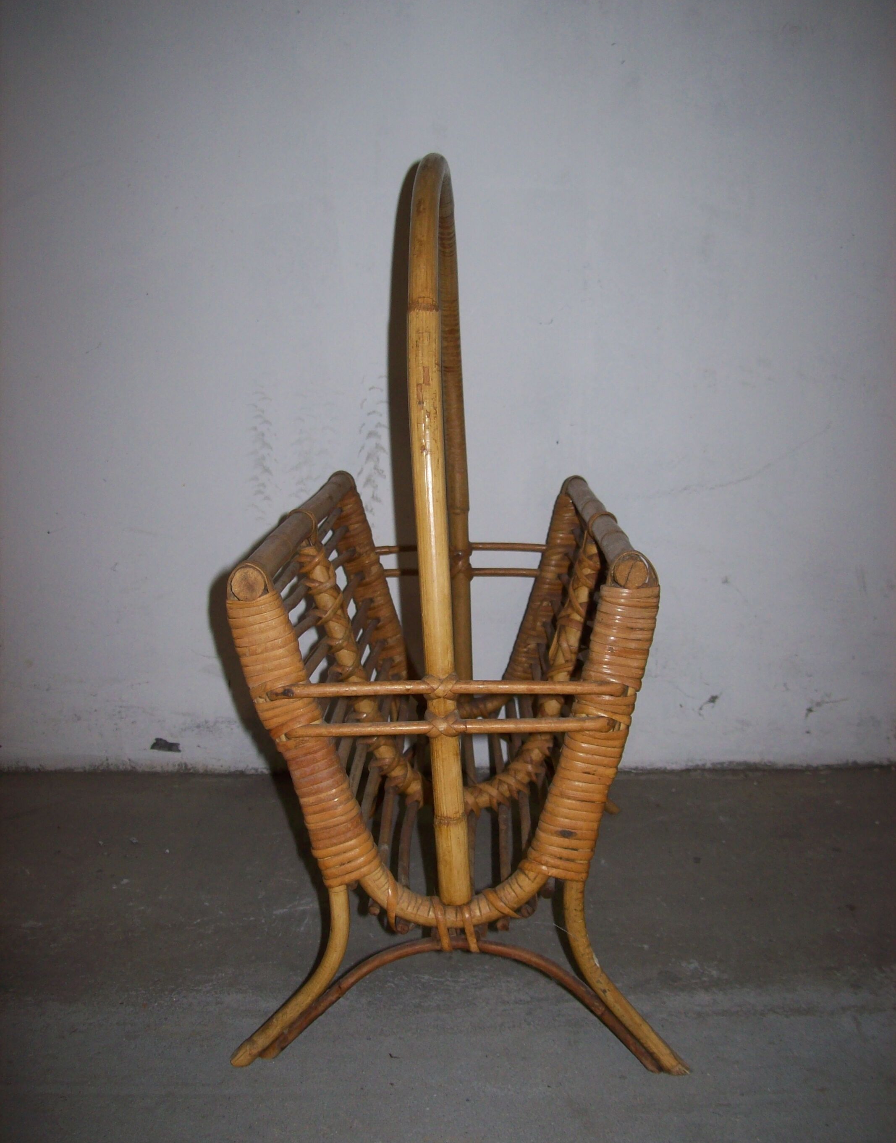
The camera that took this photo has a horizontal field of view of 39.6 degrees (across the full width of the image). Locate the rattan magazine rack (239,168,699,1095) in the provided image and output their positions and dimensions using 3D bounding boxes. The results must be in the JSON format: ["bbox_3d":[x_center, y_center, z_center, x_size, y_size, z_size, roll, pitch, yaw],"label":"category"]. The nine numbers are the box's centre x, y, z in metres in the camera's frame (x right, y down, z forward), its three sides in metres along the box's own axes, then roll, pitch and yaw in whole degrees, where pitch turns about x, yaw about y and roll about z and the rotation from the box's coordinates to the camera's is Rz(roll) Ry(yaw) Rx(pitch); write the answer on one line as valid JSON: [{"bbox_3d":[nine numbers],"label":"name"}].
[{"bbox_3d":[0.004,-0.008,0.863,0.267,0.528,0.439,-2,11,2],"label":"rattan magazine rack"}]

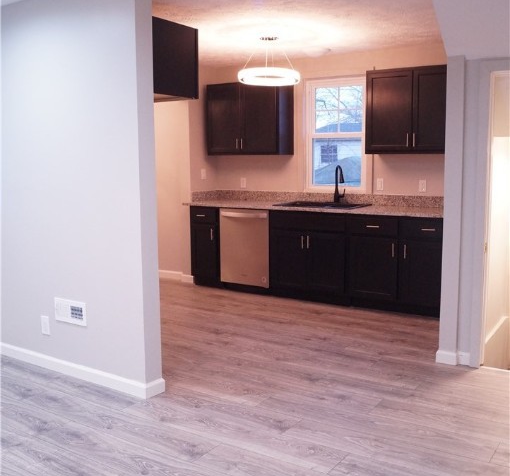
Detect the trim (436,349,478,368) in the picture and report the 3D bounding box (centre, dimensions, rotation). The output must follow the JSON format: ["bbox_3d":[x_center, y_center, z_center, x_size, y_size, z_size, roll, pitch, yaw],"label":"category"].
[{"bbox_3d":[1.350,0.810,3.839,0.270,0.084,0.040,5,9,33],"label":"trim"}]

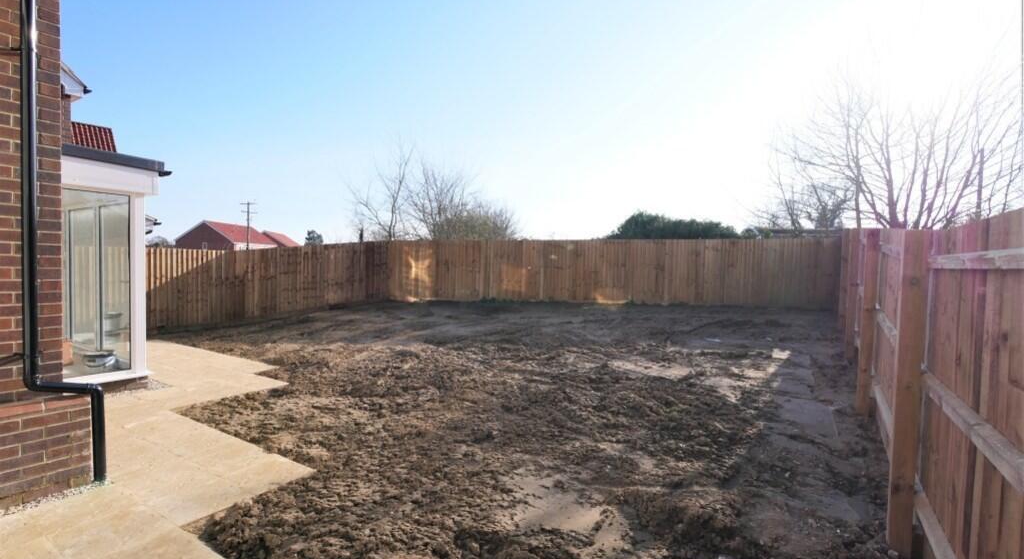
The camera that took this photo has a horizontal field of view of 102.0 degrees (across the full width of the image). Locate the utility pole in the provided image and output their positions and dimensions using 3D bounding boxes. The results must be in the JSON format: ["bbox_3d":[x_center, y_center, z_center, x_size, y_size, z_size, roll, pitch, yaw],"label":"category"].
[{"bbox_3d":[-31.932,-5.156,50.126,1.750,8.400,0.300,1,2,-18],"label":"utility pole"}]

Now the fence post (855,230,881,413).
[{"bbox_3d":[3.545,0.424,4.131,0.100,1.830,0.100,3,2,36],"label":"fence post"}]

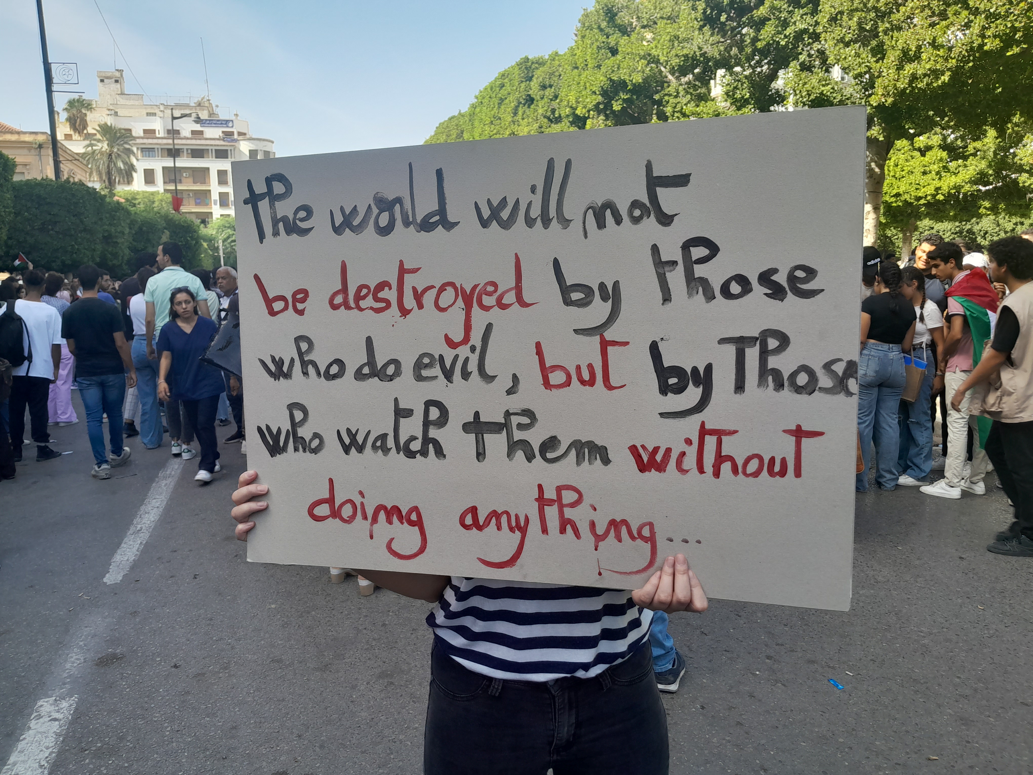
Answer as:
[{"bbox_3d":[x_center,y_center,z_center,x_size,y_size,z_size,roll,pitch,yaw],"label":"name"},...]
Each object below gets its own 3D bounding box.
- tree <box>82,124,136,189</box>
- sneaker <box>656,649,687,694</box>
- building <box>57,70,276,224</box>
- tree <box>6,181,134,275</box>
[{"bbox_3d":[-35.637,-15.633,68.676,4.800,15.000,4.800,-3,9,-18],"label":"tree"},{"bbox_3d":[0.610,1.088,3.081,0.105,0.110,0.285,2,9,14],"label":"sneaker"},{"bbox_3d":[-52.000,-30.600,120.000,27.000,30.500,18.000,-3,9,-13],"label":"building"},{"bbox_3d":[-17.000,-5.000,29.500,4.000,5.000,5.000,-3,9,-18],"label":"tree"}]

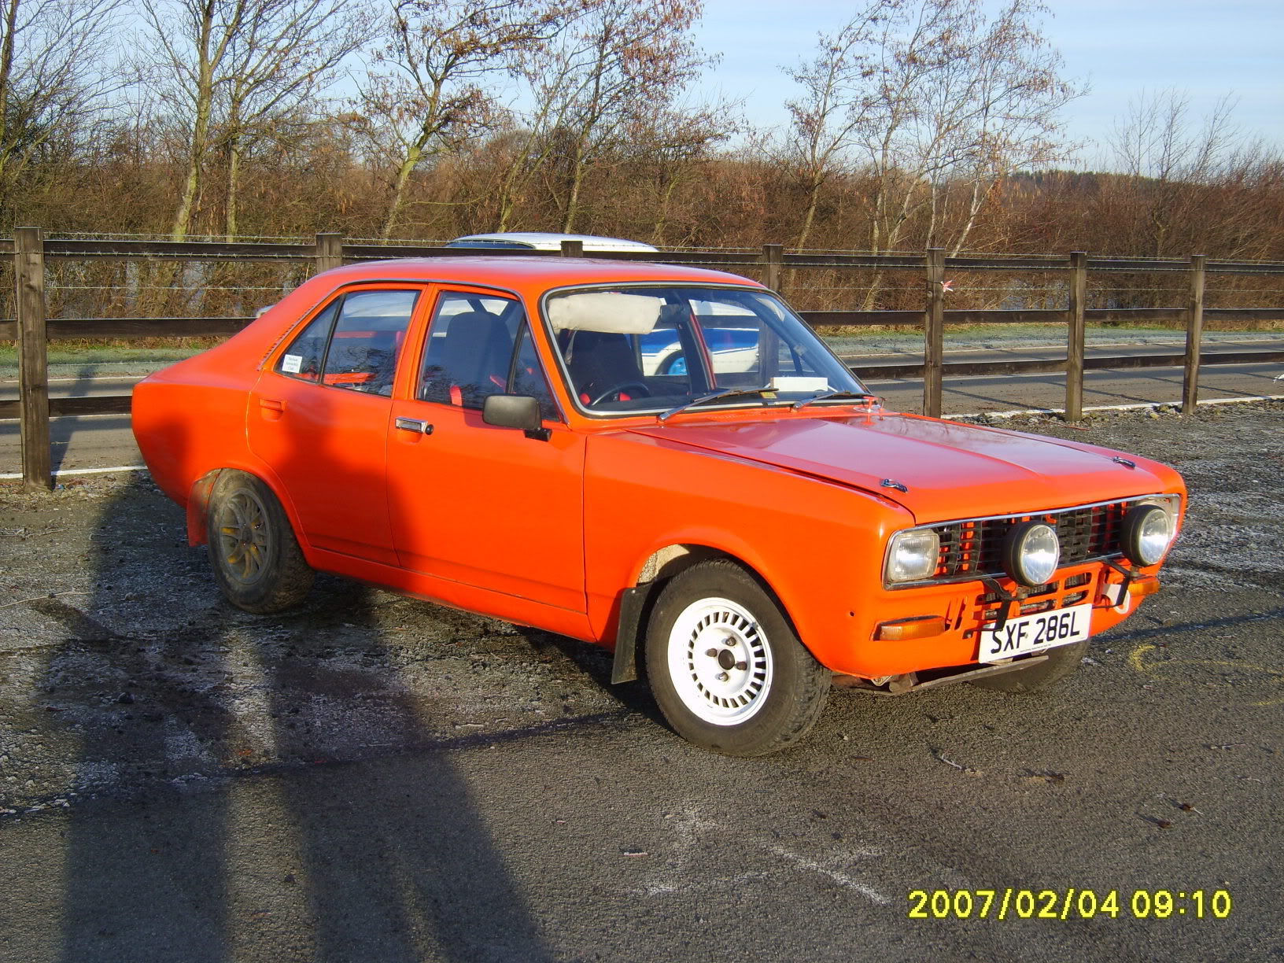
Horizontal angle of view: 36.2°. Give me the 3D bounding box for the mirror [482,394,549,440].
[{"bbox_3d":[-0.381,-0.194,5.920,0.185,0.132,0.085,-2,8,-26],"label":"mirror"}]

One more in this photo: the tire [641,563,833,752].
[{"bbox_3d":[0.271,0.500,5.594,0.552,0.550,0.175,7,9,38],"label":"tire"}]

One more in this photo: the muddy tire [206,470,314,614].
[{"bbox_3d":[-1.432,0.205,7.389,0.162,0.586,0.586,-5,10,-42],"label":"muddy tire"}]

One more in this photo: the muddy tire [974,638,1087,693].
[{"bbox_3d":[1.189,0.412,6.436,0.552,0.550,0.175,7,9,38],"label":"muddy tire"}]

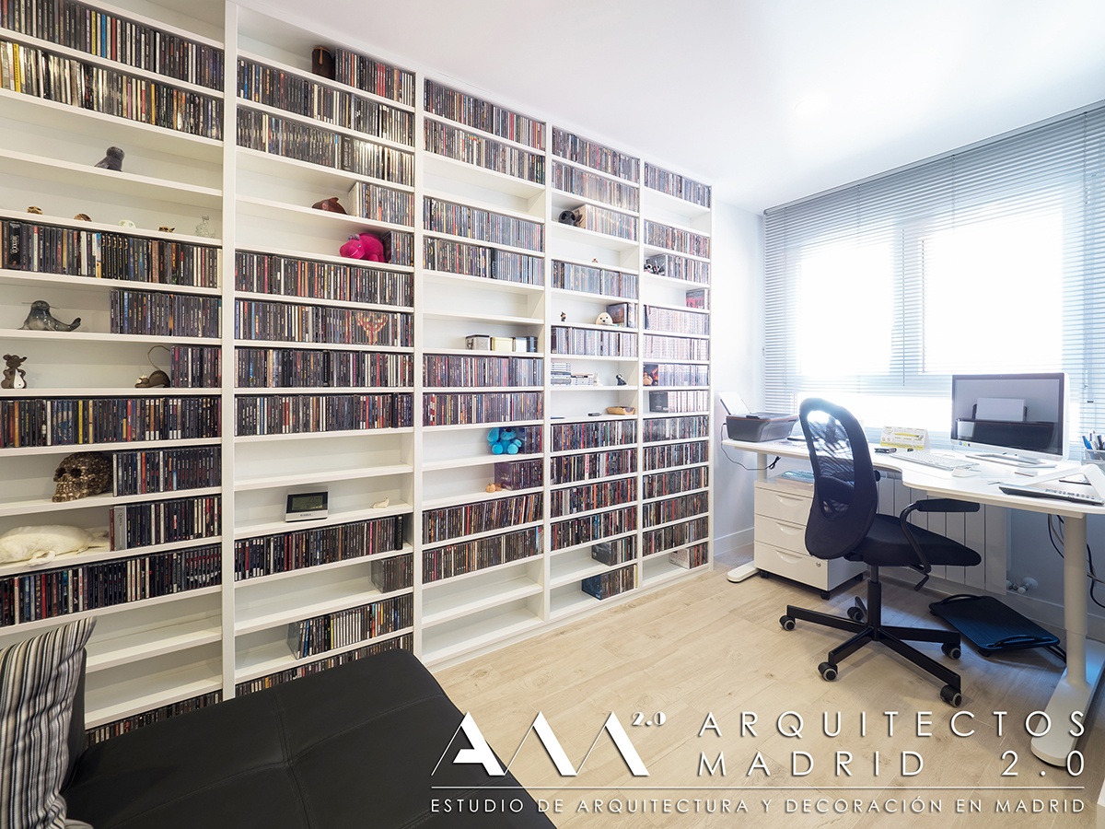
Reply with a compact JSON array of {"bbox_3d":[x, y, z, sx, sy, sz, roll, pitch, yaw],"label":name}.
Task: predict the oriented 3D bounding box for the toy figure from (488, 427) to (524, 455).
[{"bbox_3d":[-0.227,0.124,2.113,0.150,0.130,0.105,0,2,-12],"label":"toy figure"}]

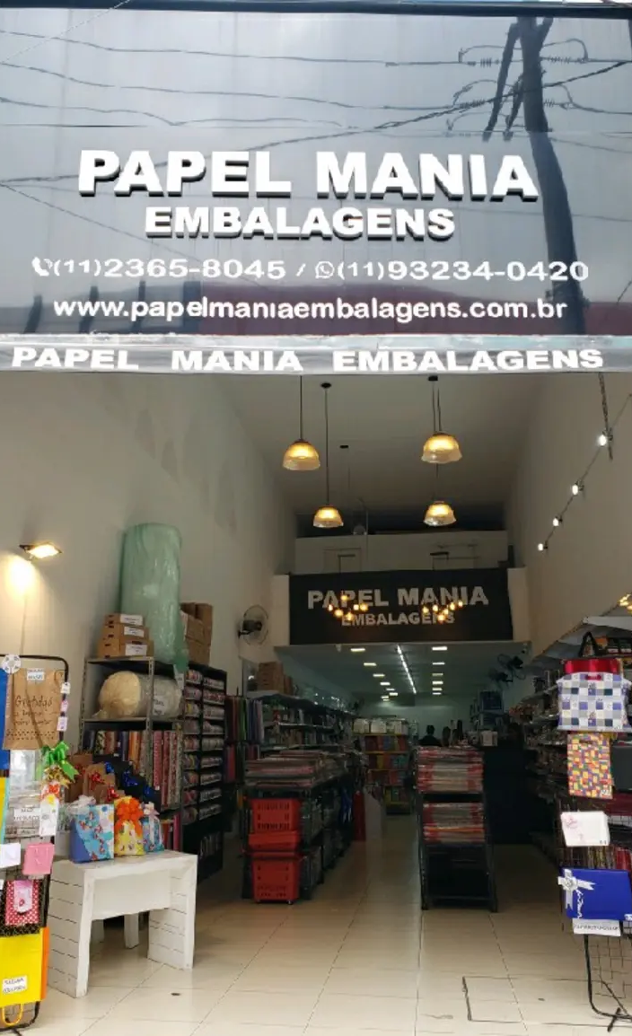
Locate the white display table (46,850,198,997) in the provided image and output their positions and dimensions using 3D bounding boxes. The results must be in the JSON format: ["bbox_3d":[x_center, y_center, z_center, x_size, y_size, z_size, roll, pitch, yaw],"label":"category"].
[{"bbox_3d":[-1.115,2.310,4.512,0.765,0.611,0.417,15,-22,-43],"label":"white display table"}]

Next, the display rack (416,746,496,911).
[{"bbox_3d":[1.143,2.555,6.529,0.581,1.221,0.581,-3,-16,8],"label":"display rack"}]

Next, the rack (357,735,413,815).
[{"bbox_3d":[1.427,5.312,16.191,1.100,1.600,0.420,-3,-16,8],"label":"rack"}]

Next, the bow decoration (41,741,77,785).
[{"bbox_3d":[-1.577,1.500,4.752,0.210,0.230,0.110,5,-17,-19],"label":"bow decoration"}]

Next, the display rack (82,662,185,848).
[{"bbox_3d":[-1.537,2.203,6.502,0.543,1.938,0.882,-3,-16,8],"label":"display rack"}]

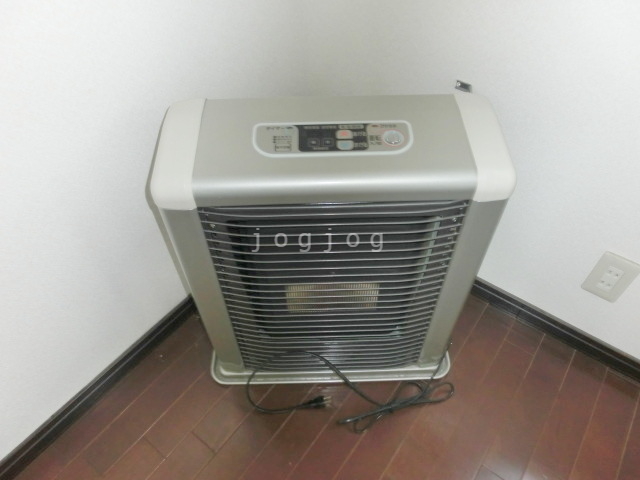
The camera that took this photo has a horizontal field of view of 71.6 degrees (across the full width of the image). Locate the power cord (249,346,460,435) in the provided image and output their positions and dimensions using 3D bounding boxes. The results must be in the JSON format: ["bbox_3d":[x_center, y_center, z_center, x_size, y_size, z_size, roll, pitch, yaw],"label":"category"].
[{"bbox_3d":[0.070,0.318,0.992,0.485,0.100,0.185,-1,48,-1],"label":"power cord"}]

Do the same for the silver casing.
[{"bbox_3d":[0.021,0.037,0.899,0.564,0.613,0.255,-2,48,-1],"label":"silver casing"}]

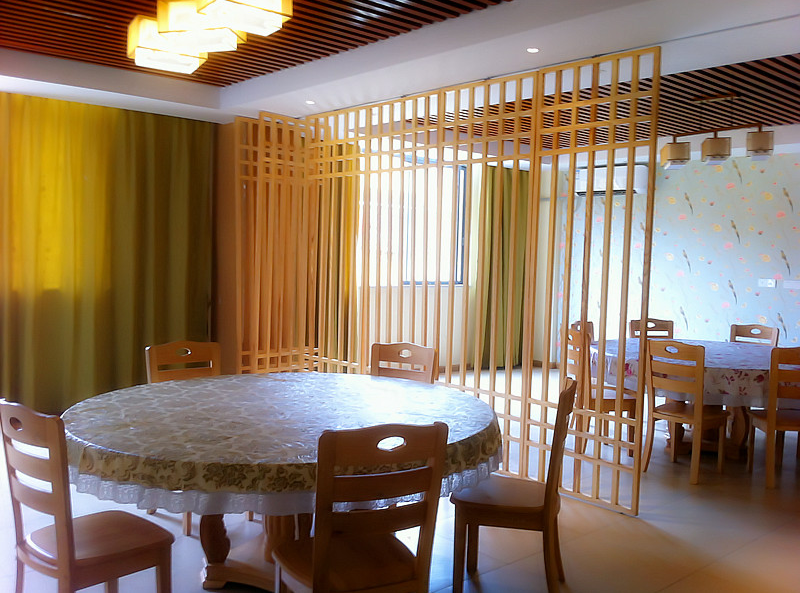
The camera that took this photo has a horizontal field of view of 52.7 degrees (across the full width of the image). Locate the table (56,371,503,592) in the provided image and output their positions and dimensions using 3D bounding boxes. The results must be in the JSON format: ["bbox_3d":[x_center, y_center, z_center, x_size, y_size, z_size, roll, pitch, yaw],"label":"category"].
[{"bbox_3d":[-0.504,0.874,3.535,1.834,0.784,1.834,1,3,0],"label":"table"}]

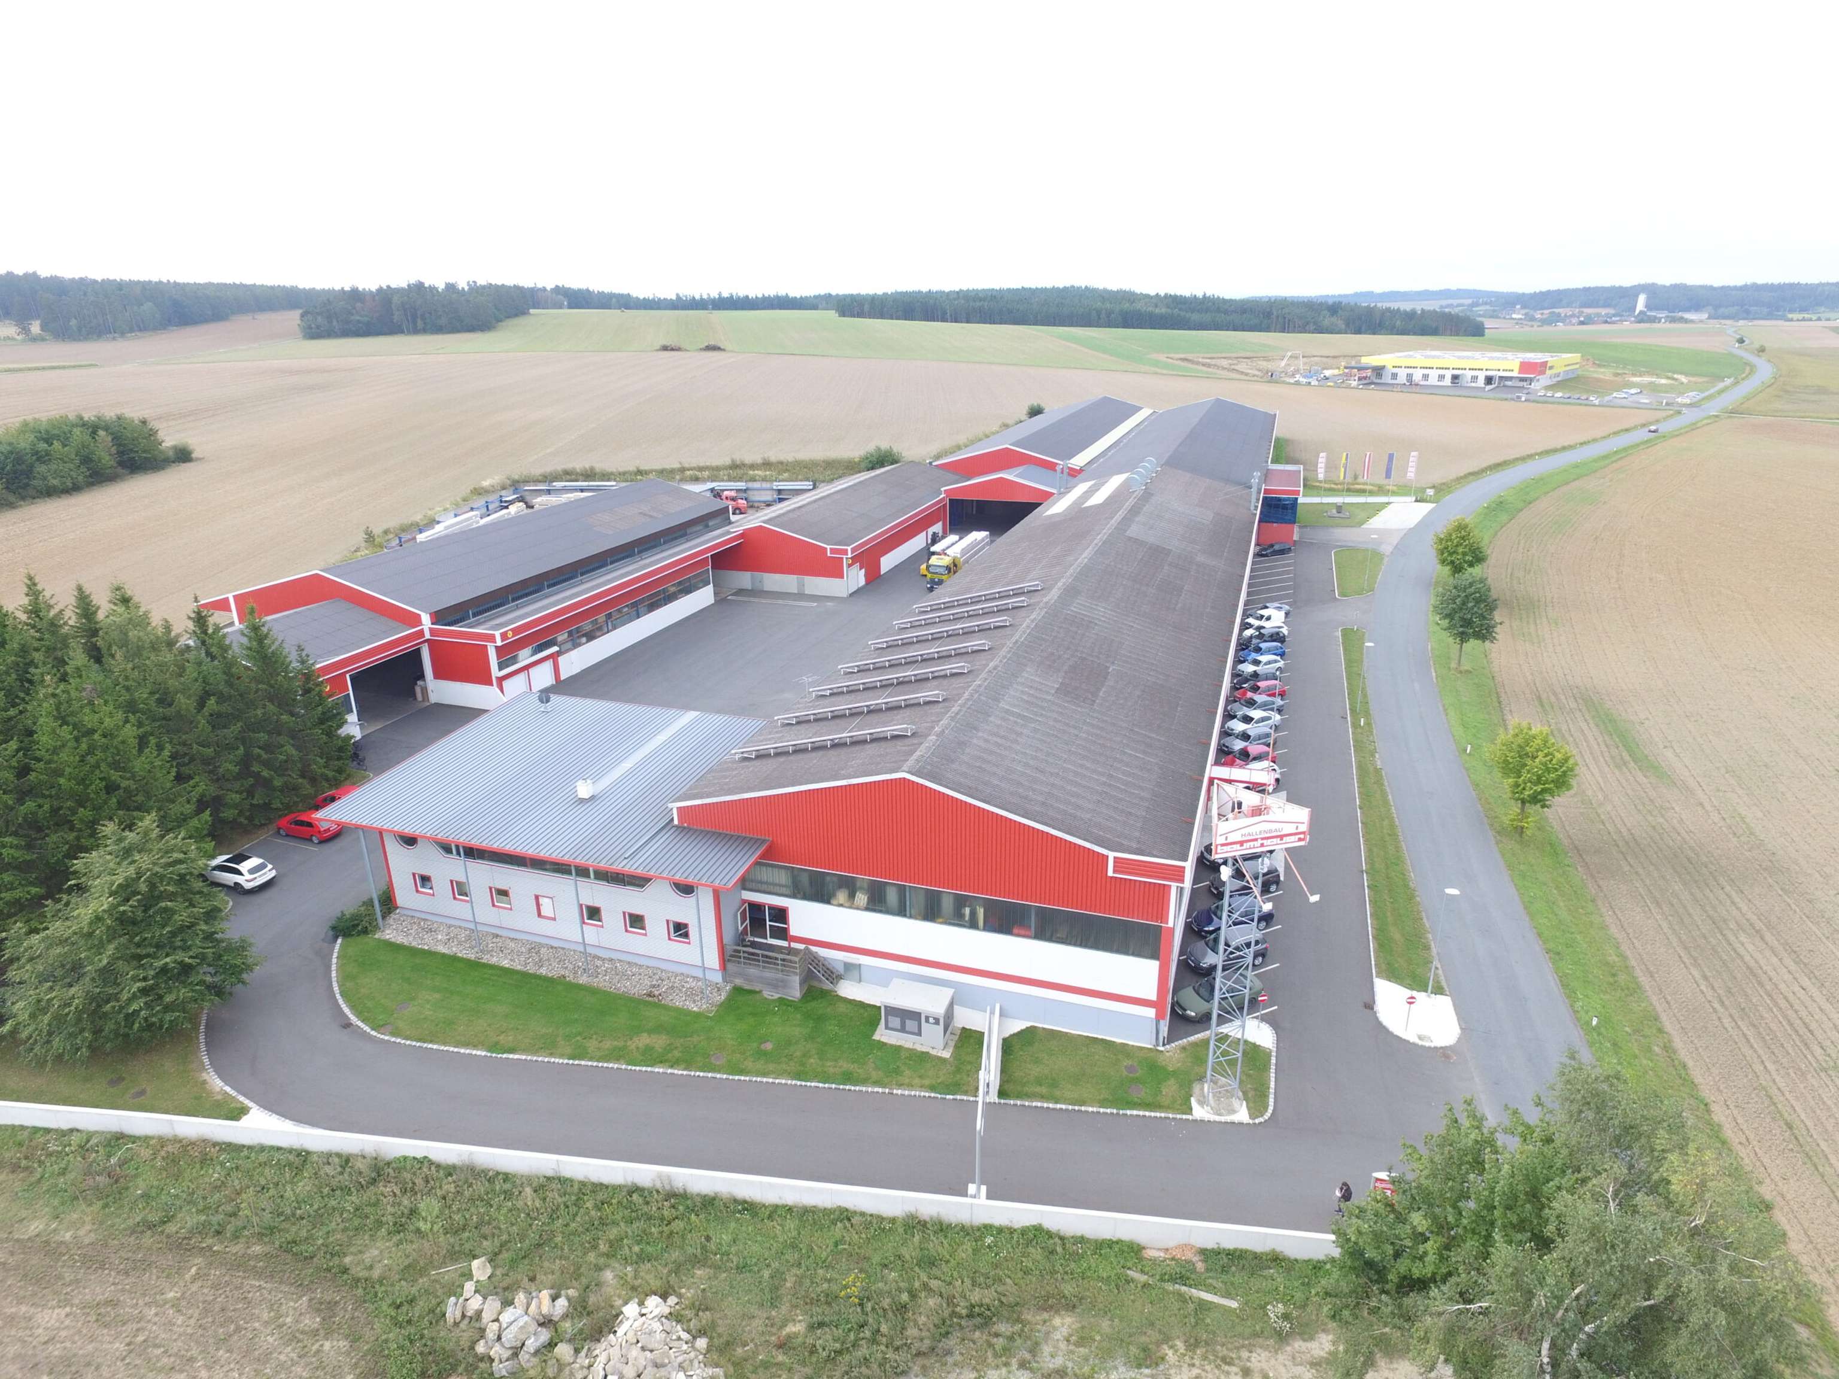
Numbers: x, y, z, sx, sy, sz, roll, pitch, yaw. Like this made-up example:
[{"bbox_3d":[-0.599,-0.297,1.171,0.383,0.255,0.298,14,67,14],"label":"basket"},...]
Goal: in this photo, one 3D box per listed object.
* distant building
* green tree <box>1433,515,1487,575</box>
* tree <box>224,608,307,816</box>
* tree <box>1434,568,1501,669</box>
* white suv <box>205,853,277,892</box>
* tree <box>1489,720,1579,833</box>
[{"bbox_3d":[191.656,-111.665,369.461,55.386,8.168,54.520,17,26,40],"label":"distant building"},{"bbox_3d":[56.072,-14.365,110.225,5.400,7.000,5.400,-1,20,0],"label":"green tree"},{"bbox_3d":[-38.922,0.975,63.688,5.500,12.400,5.500,-1,20,0],"label":"tree"},{"bbox_3d":[43.631,-5.400,84.579,5.200,7.900,5.200,-1,20,0],"label":"tree"},{"bbox_3d":[-35.778,9.395,55.669,4.580,1.520,1.840,8,22,23],"label":"white suv"},{"bbox_3d":[33.610,4.866,58.178,5.000,6.800,5.000,-1,20,0],"label":"tree"}]

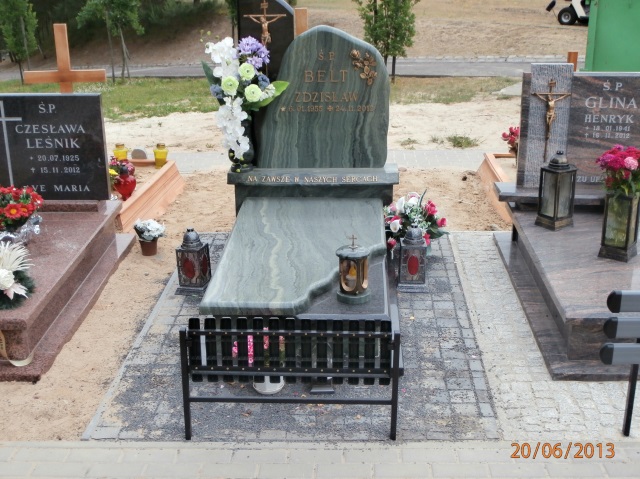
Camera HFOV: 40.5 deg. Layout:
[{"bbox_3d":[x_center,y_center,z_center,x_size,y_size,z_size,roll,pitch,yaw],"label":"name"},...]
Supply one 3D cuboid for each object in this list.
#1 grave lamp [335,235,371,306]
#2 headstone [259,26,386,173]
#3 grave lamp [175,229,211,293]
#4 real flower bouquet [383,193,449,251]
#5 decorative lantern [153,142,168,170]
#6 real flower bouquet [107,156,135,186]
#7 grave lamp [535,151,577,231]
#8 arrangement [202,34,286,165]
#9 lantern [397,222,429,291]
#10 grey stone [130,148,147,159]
[{"bbox_3d":[0.137,0.120,3.665,0.147,0.293,0.147,0,19,0],"label":"grave lamp"},{"bbox_3d":[0.020,-0.796,4.872,0.745,0.793,0.085,0,19,1],"label":"headstone"},{"bbox_3d":[-0.668,0.104,4.564,0.165,0.336,0.165,-5,19,-15],"label":"grave lamp"},{"bbox_3d":[0.539,-0.079,4.851,0.345,0.380,0.310,0,19,0],"label":"real flower bouquet"},{"bbox_3d":[-1.147,-0.603,6.257,0.108,0.180,0.108,0,19,0],"label":"decorative lantern"},{"bbox_3d":[-1.305,-0.413,5.667,0.200,0.249,0.190,0,19,0],"label":"real flower bouquet"},{"bbox_3d":[1.279,-0.275,4.725,0.150,0.416,0.150,-14,23,-36],"label":"grave lamp"},{"bbox_3d":[-0.408,-0.755,4.759,0.460,0.694,0.300,0,19,0],"label":"arrangement"},{"bbox_3d":[0.492,0.090,4.567,0.165,0.361,0.165,1,19,4],"label":"lantern"},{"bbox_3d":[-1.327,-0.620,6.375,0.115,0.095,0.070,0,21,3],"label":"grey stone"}]

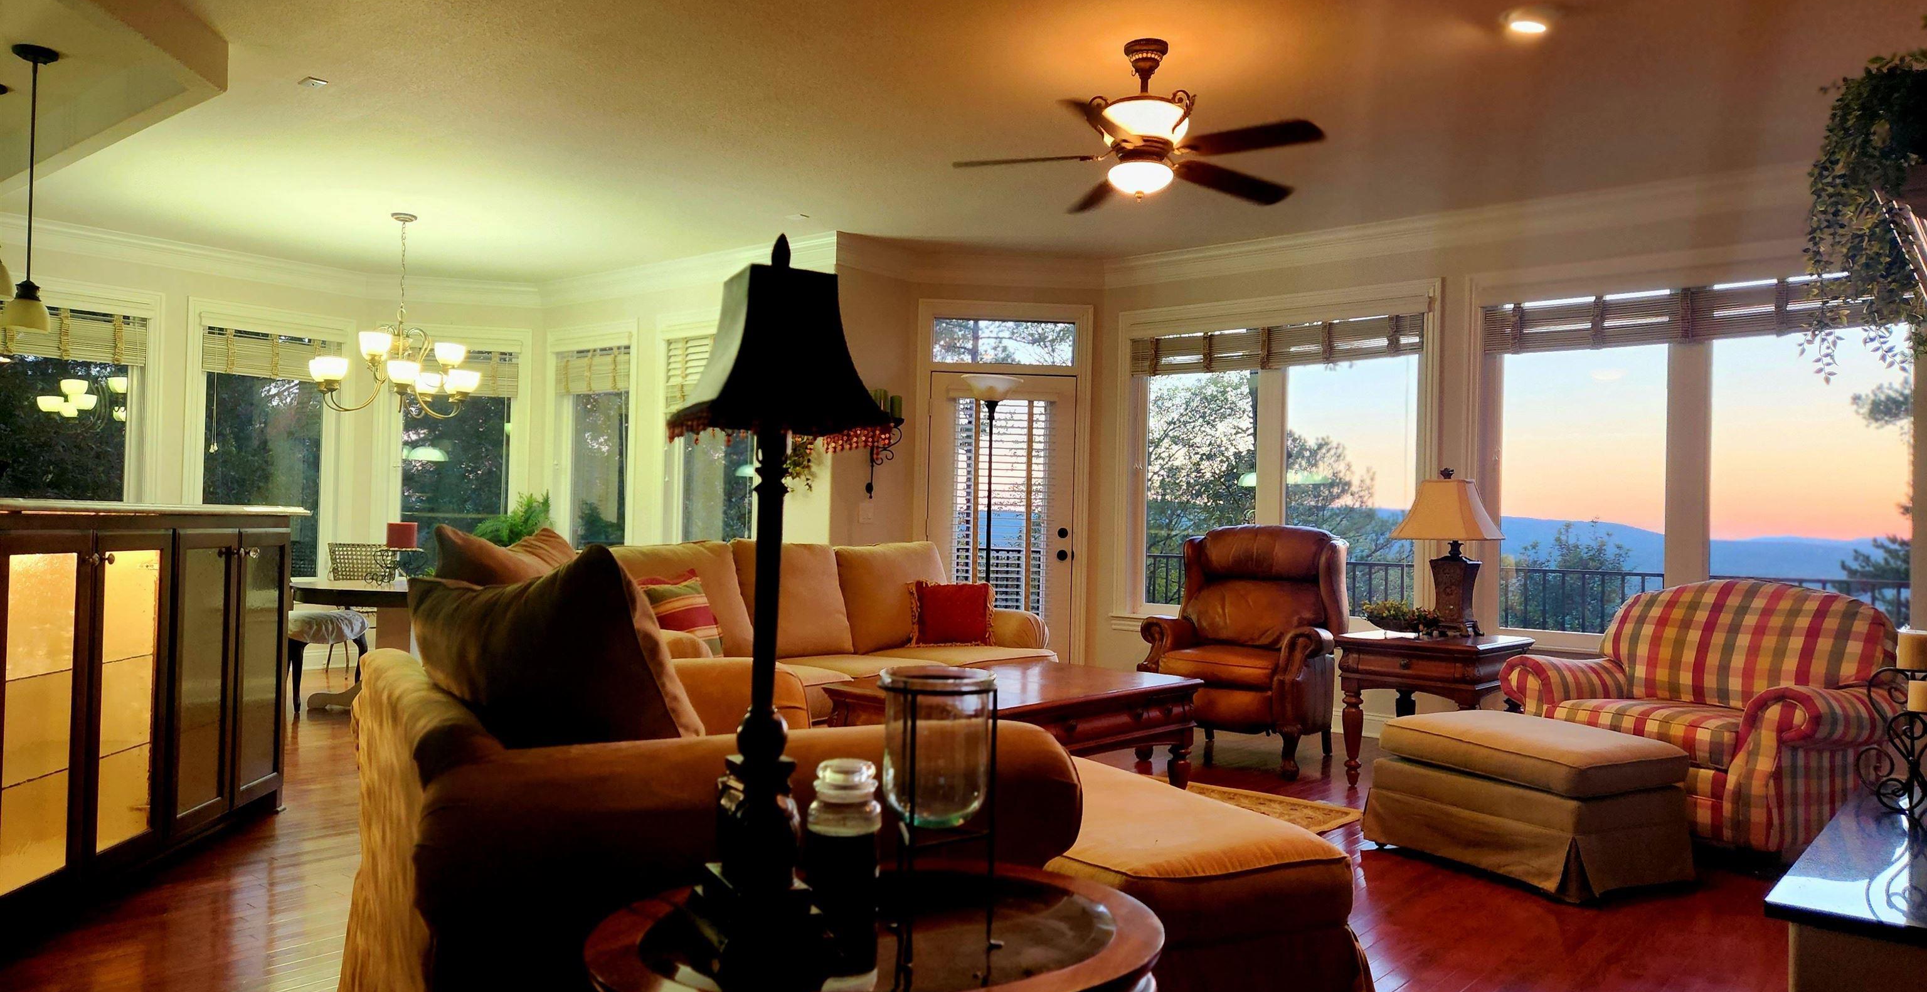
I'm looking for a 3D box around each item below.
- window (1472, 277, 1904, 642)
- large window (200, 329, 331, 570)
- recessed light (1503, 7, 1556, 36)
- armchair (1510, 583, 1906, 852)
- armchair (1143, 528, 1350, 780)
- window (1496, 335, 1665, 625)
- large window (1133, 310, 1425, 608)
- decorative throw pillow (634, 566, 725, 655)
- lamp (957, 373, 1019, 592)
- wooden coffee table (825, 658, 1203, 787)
[{"bbox_3d":[3.333,-0.159,5.927,1.785,1.635,0.100,0,-1,40],"label":"window"},{"bbox_3d":[-4.737,-0.274,8.703,0.090,1.650,0.890,1,-1,35],"label":"large window"},{"bbox_3d":[1.819,-1.523,4.114,0.180,0.030,0.180,0,-1,40],"label":"recessed light"},{"bbox_3d":[2.927,0.811,5.080,0.900,0.950,1.170,2,-1,-34],"label":"armchair"},{"bbox_3d":[1.435,0.705,6.207,0.830,1.115,0.910,1,-1,37],"label":"armchair"},{"bbox_3d":[3.013,-0.068,6.287,0.790,1.490,0.090,0,-1,42],"label":"window"},{"bbox_3d":[1.627,-0.121,6.888,1.800,1.600,0.100,1,-1,45],"label":"large window"},{"bbox_3d":[-1.192,0.501,5.144,0.150,0.450,0.450,-22,-17,38],"label":"decorative throw pillow"},{"bbox_3d":[0.128,0.311,6.536,0.320,1.856,0.320,1,-1,3],"label":"lamp"},{"bbox_3d":[0.247,1.054,5.569,0.885,0.464,1.480,1,-1,44],"label":"wooden coffee table"}]

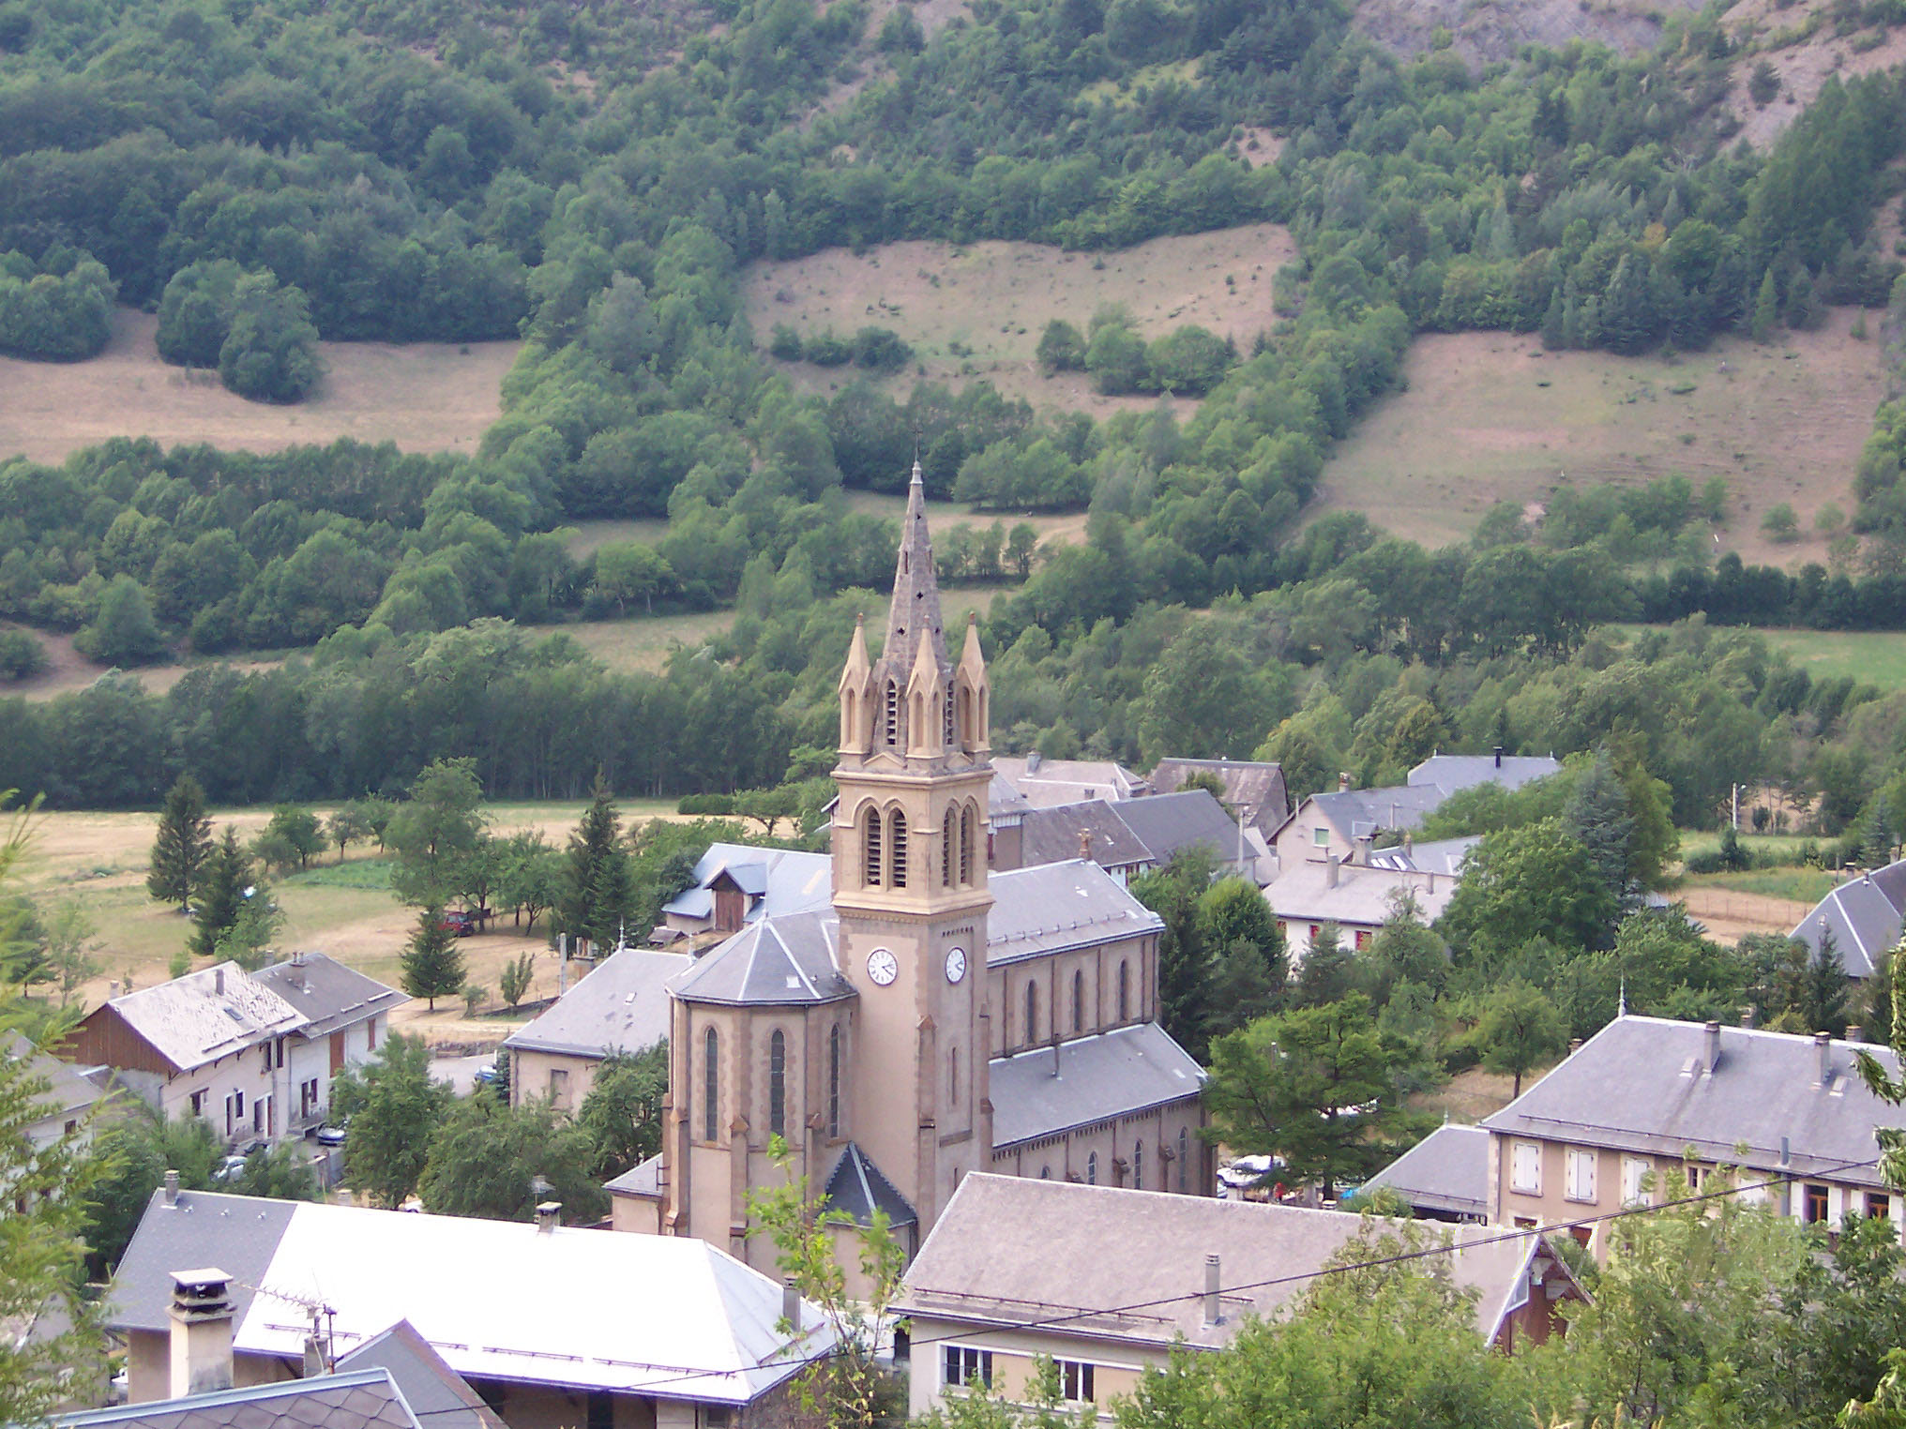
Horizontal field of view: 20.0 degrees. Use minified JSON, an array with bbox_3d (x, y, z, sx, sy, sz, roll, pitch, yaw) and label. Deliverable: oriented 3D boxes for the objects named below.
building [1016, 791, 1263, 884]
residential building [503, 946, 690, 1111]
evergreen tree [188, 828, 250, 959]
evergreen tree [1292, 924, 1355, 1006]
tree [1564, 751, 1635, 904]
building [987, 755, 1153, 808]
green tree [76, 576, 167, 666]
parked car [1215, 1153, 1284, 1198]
[{"bbox_3d":[11.300,10.850,364.000,9.400,9.400,21.000,5,7,38],"label":"building"},{"bbox_3d":[-15.700,17.820,287.700,13.800,9.930,9.100,5,7,35],"label":"residential building"},{"bbox_3d":[-47.840,11.750,352.000,4.300,8.780,4.300,1,6,0],"label":"evergreen tree"},{"bbox_3d":[22.700,15.880,331.000,3.800,6.070,3.800,1,6,0],"label":"evergreen tree"},{"bbox_3d":[45.320,8.390,378.000,5.200,12.230,5.200,1,6,0],"label":"tree"},{"bbox_3d":[8.920,7.261,421.561,12.500,8.500,8.500,3,6,24],"label":"building"},{"bbox_3d":[-88.540,-10.000,575.000,9.600,9.630,9.600,1,6,0],"label":"green tree"},{"bbox_3d":[15.877,24.644,288.272,1.750,1.500,4.150,4,7,34],"label":"parked car"}]

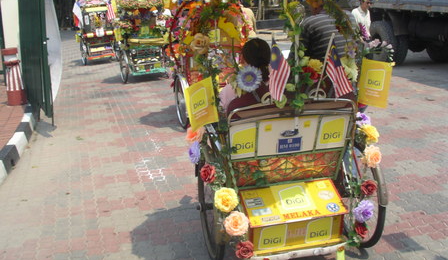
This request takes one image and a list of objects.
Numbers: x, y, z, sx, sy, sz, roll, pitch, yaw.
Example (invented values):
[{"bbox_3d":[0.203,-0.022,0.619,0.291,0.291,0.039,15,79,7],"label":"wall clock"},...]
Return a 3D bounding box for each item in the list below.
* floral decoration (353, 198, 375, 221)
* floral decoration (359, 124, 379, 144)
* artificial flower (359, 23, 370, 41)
[{"bbox_3d":[0.884,0.510,3.036,0.132,0.138,0.085,-5,15,-17],"label":"floral decoration"},{"bbox_3d":[0.951,0.029,3.130,0.100,0.115,0.090,-7,15,-19],"label":"floral decoration"},{"bbox_3d":[0.901,-0.632,3.071,0.070,0.110,0.070,-7,15,-20],"label":"artificial flower"}]

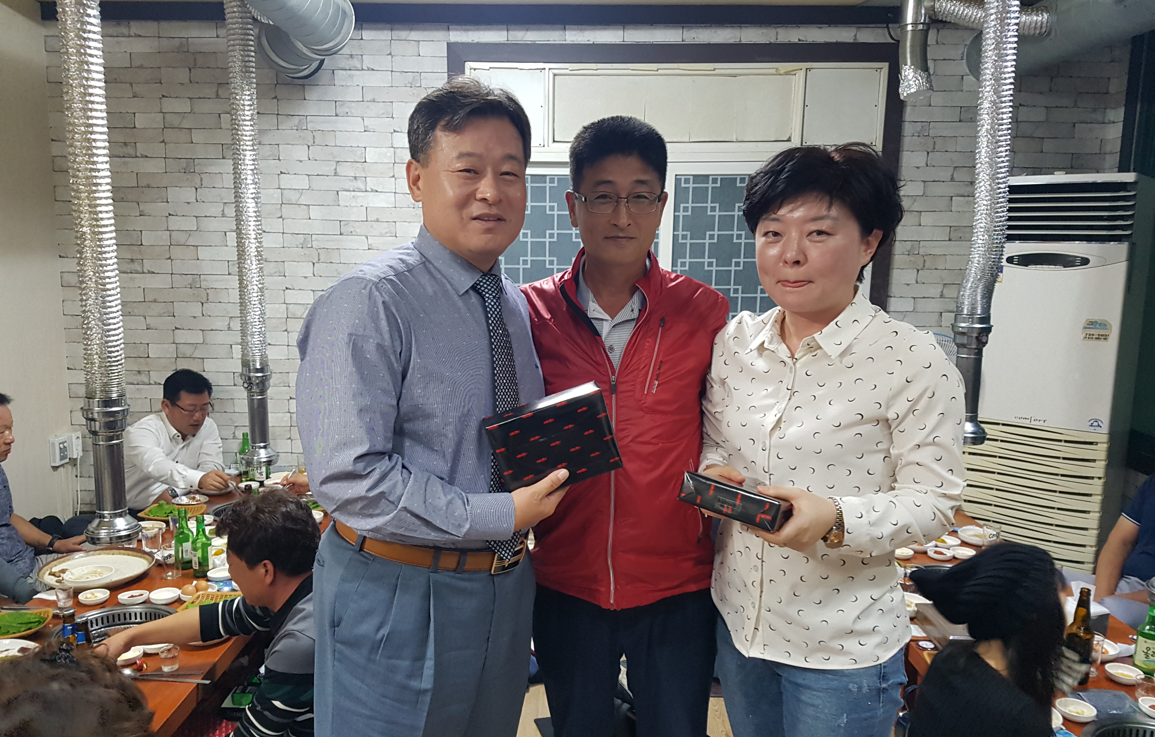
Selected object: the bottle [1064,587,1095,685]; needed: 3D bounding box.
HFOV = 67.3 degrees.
[{"bbox_3d":[1.344,0.716,2.320,0.070,0.262,0.070,5,10,27],"label":"bottle"}]

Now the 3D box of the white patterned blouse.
[{"bbox_3d":[0.382,0.150,1.325,0.430,0.560,0.330,6,10,32],"label":"white patterned blouse"}]

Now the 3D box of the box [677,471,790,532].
[{"bbox_3d":[0.213,0.160,1.052,0.118,0.034,0.160,16,1,32],"label":"box"}]

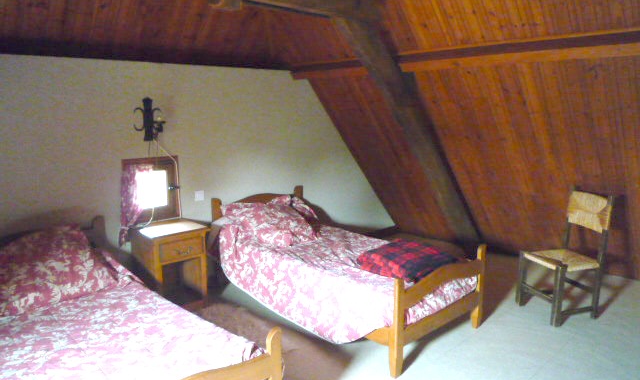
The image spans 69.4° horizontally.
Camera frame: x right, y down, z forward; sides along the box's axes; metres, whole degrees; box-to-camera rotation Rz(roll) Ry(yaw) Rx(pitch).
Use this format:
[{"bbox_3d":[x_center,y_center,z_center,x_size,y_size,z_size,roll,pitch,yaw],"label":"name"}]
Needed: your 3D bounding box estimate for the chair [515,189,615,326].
[{"bbox_3d":[1.814,0.475,3.431,0.441,0.924,0.403,-3,11,-18],"label":"chair"}]

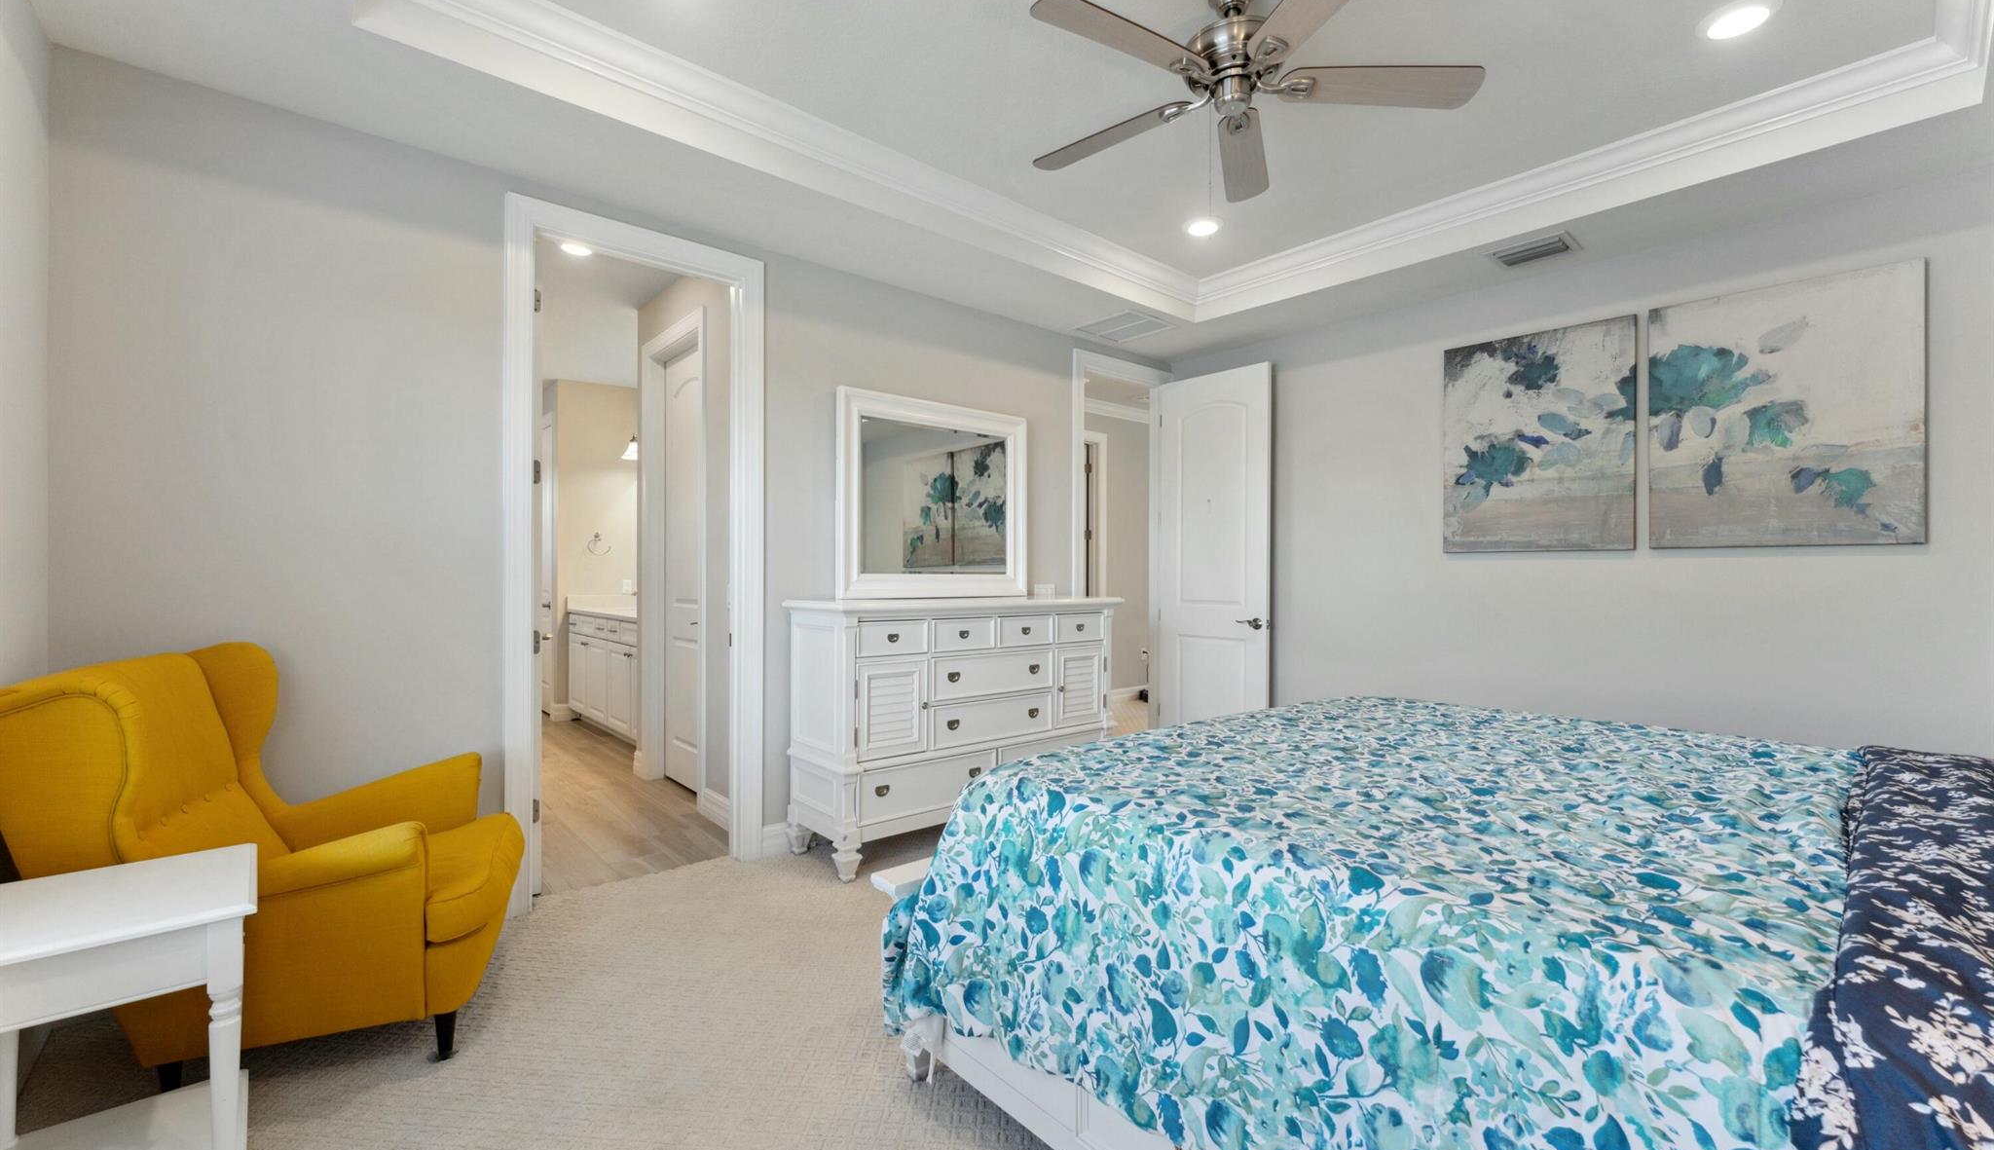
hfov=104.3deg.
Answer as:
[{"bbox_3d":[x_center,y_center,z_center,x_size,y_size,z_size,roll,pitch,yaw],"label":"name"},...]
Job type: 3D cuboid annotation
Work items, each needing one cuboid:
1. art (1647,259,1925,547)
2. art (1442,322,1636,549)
[{"bbox_3d":[3.005,-0.609,2.997,0.037,1.000,0.749,0,0,-40],"label":"art"},{"bbox_3d":[2.495,-0.614,3.604,0.037,1.011,0.751,0,0,-40],"label":"art"}]

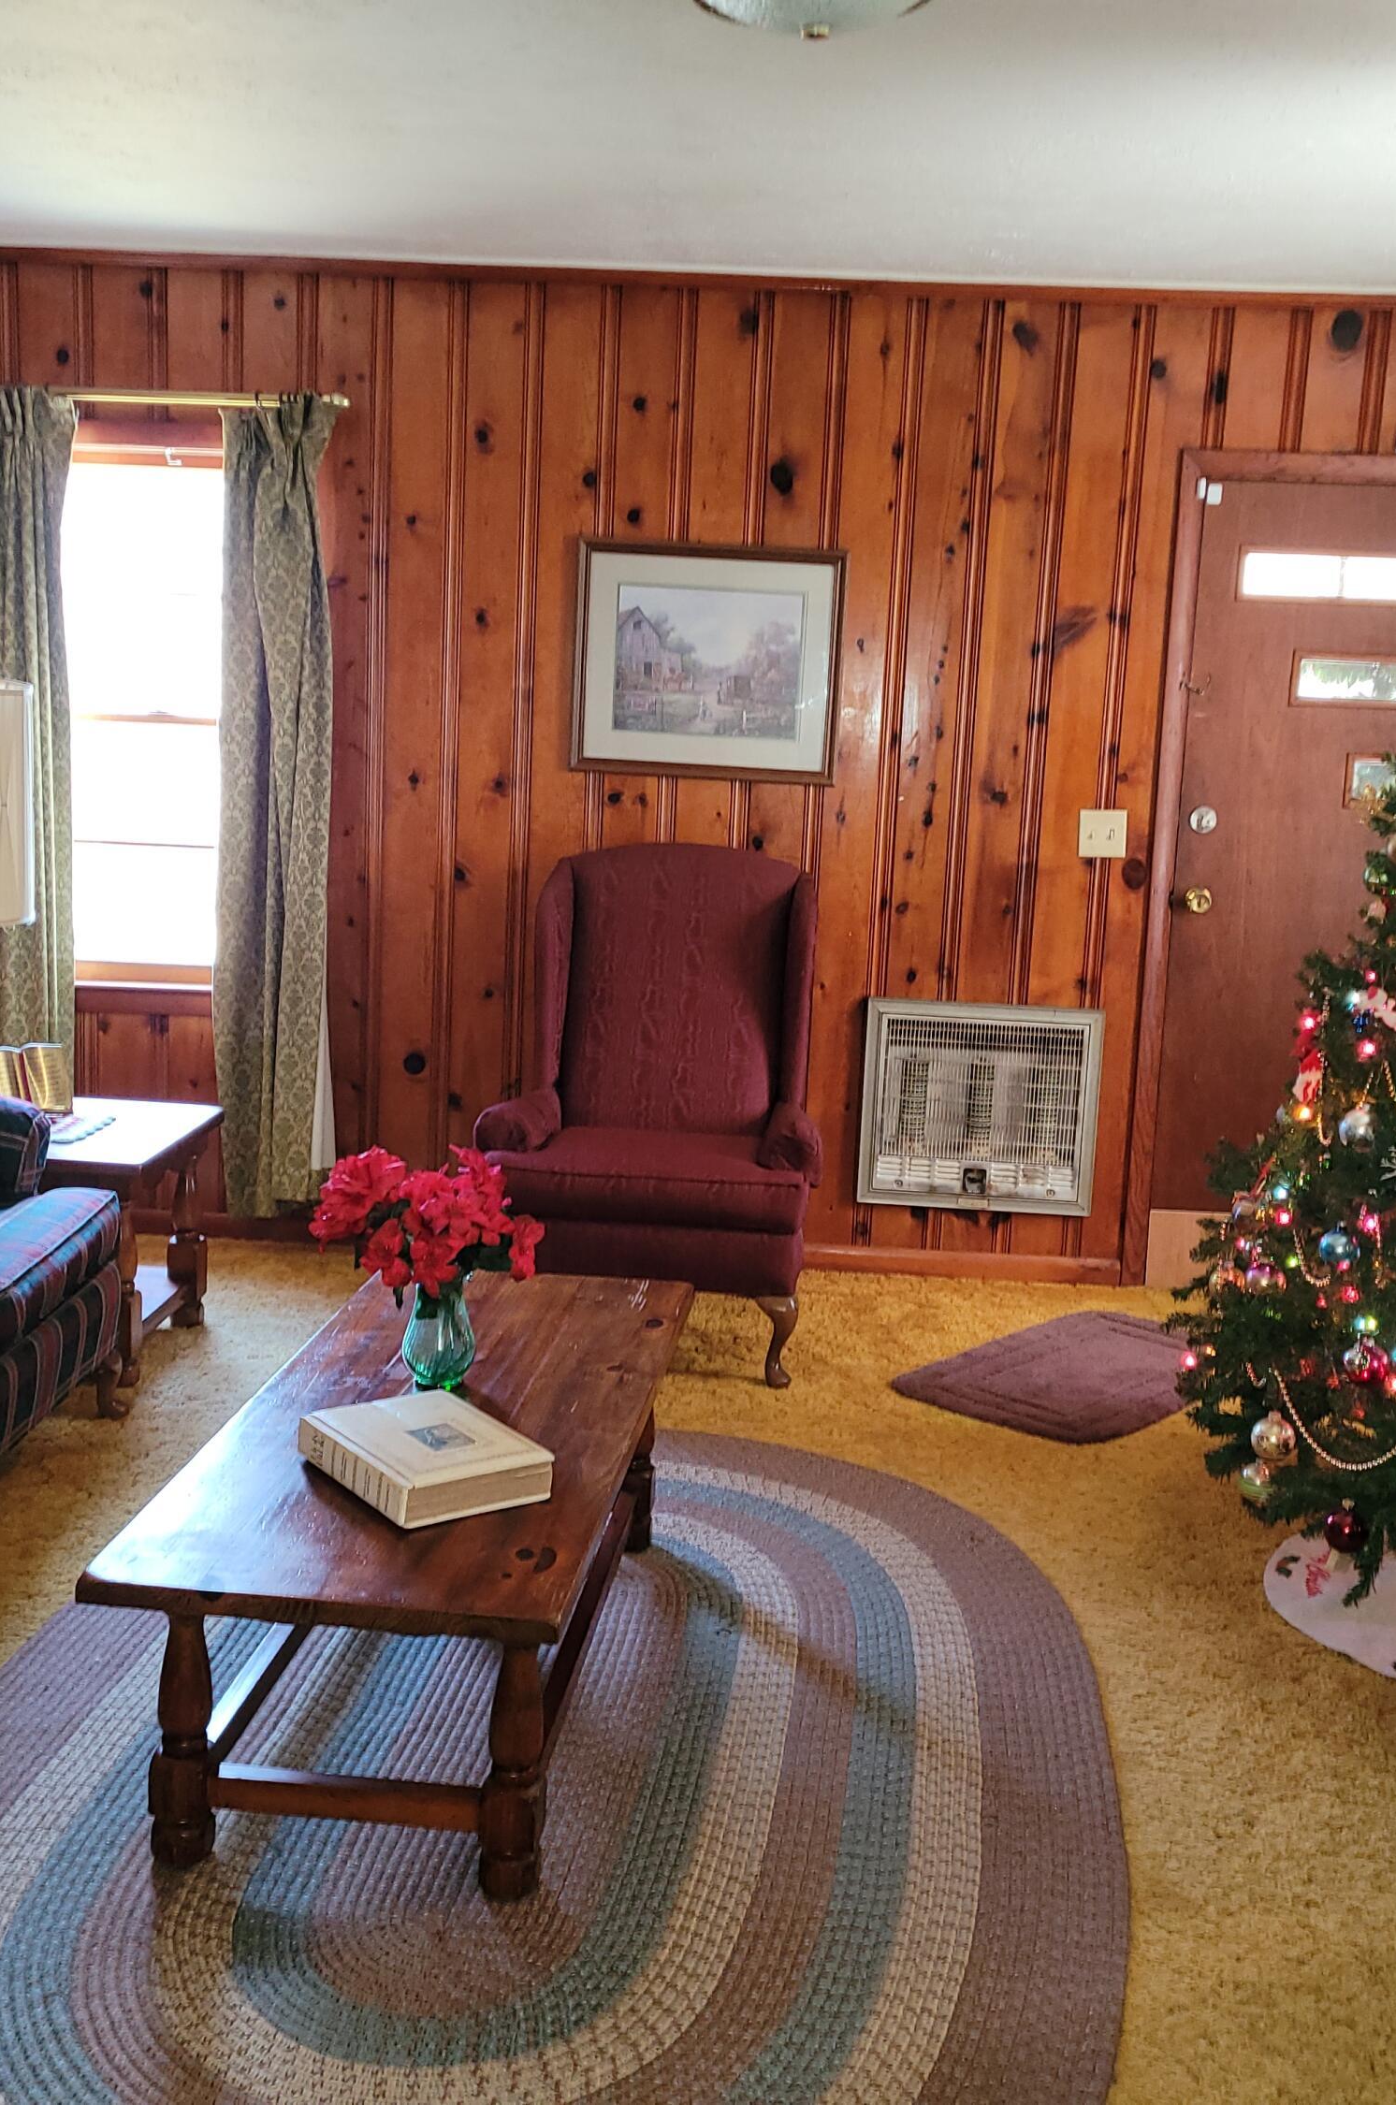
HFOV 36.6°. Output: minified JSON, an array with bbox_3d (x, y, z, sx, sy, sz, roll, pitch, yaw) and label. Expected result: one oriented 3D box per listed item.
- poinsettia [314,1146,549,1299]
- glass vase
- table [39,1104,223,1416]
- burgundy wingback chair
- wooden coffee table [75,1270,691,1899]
[{"bbox_3d":[-0.401,0.270,3.137,0.355,0.265,0.310,4,10,6],"label":"poinsettia"},{"bbox_3d":[-0.386,0.419,3.172,0.115,0.177,0.115,4,10,6],"label":"glass vase"},{"bbox_3d":[-1.421,0.392,4.511,0.690,0.500,0.570,4,10,6],"label":"table"},{"bbox_3d":[-0.087,0.095,4.808,0.760,1.100,0.790,3,10,3],"label":"burgundy wingback chair"},{"bbox_3d":[-0.371,0.725,3.158,0.575,0.420,1.360,4,10,6],"label":"wooden coffee table"}]

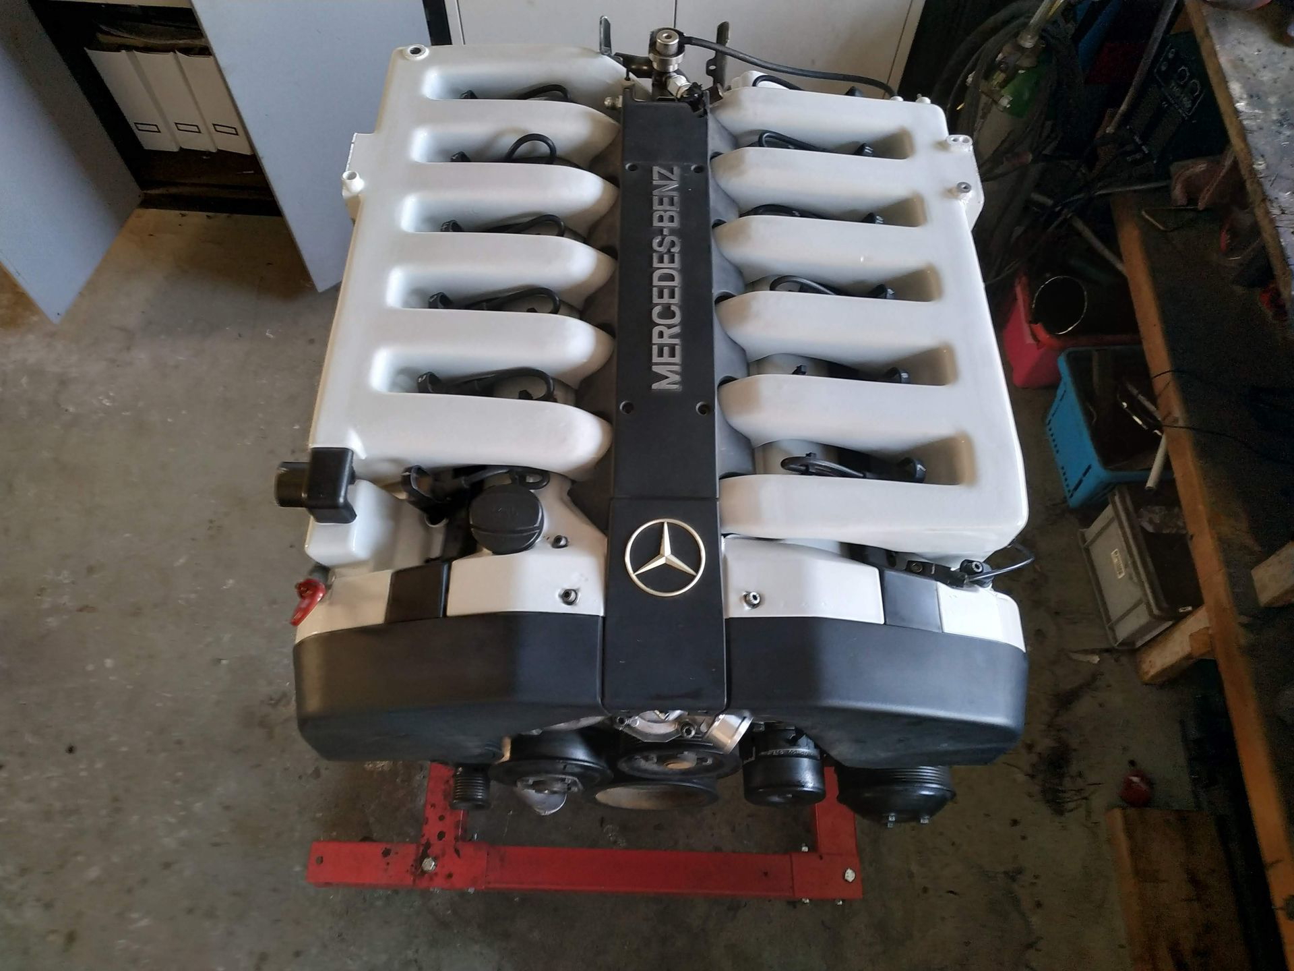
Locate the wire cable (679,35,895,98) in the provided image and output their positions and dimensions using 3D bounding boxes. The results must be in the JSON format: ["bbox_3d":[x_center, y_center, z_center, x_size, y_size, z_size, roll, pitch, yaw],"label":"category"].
[{"bbox_3d":[0.158,-0.473,1.015,0.240,0.042,0.034,12,60,7],"label":"wire cable"}]

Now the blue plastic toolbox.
[{"bbox_3d":[1.157,-0.115,2.121,0.370,0.205,0.345,1,59,0],"label":"blue plastic toolbox"}]

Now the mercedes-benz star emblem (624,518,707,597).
[{"bbox_3d":[0.015,0.059,0.735,0.067,0.006,0.067,1,66,0],"label":"mercedes-benz star emblem"}]

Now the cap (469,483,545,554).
[{"bbox_3d":[-0.124,0.029,0.790,0.066,0.028,0.066,-1,66,2],"label":"cap"}]

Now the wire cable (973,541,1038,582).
[{"bbox_3d":[0.320,0.069,0.805,0.053,0.021,0.038,1,59,0],"label":"wire cable"}]

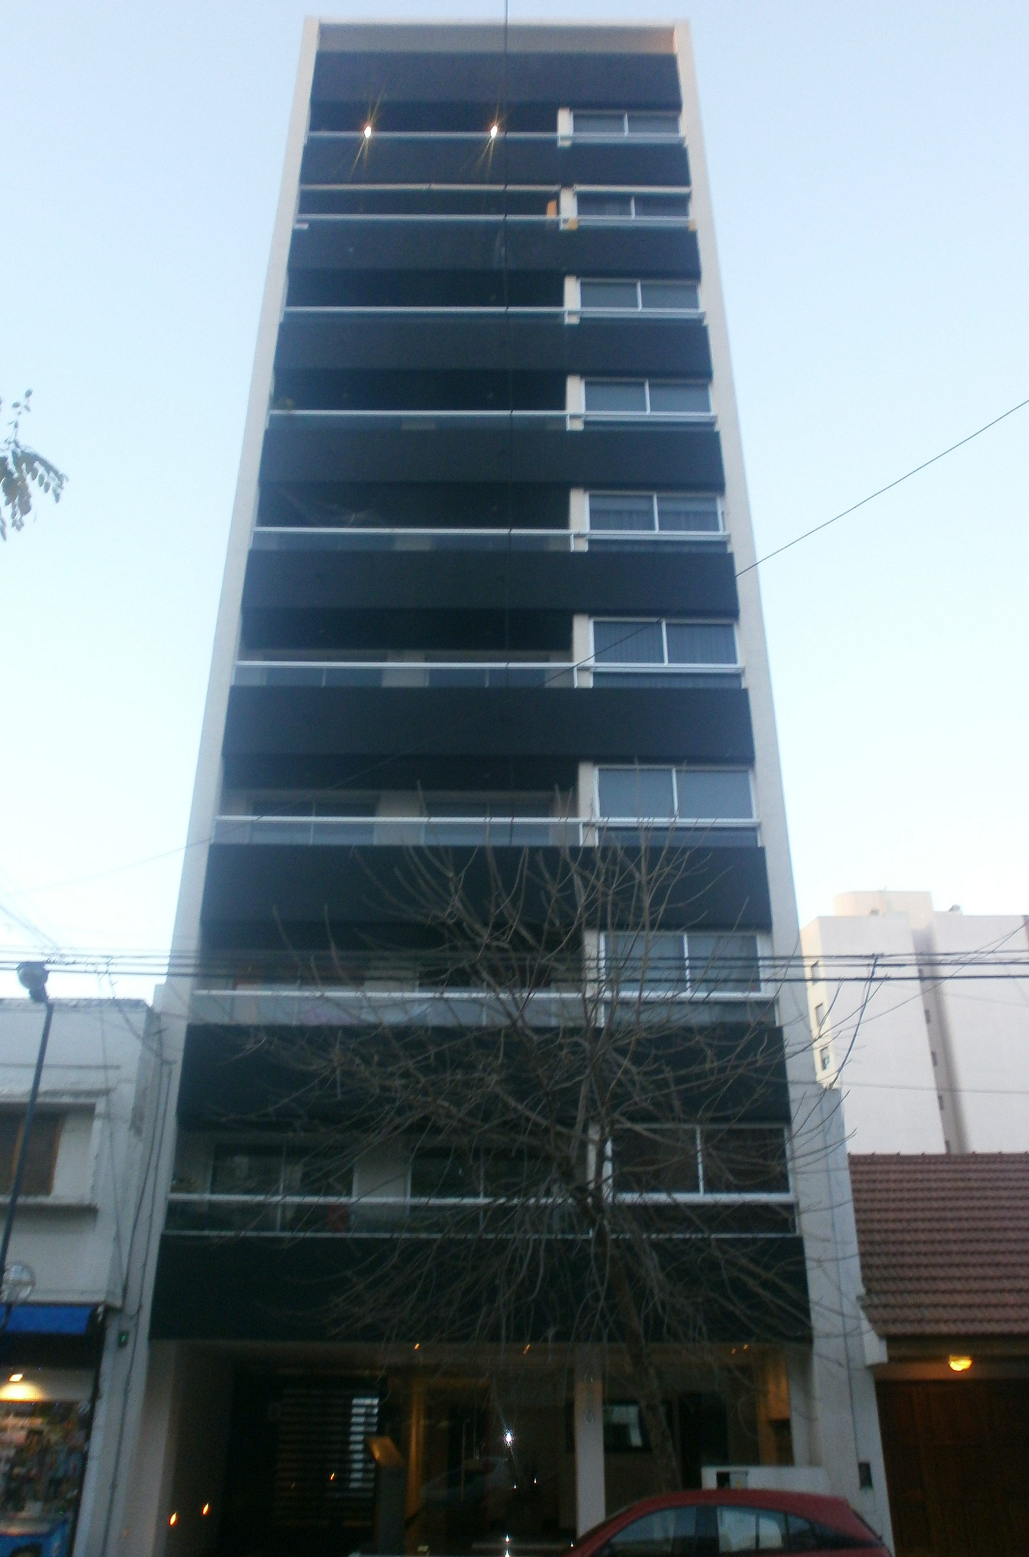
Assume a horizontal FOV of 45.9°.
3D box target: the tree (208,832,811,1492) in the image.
[{"bbox_3d":[0.010,4.347,12.423,6.500,7.400,5.600,0,-28,-1],"label":"tree"}]

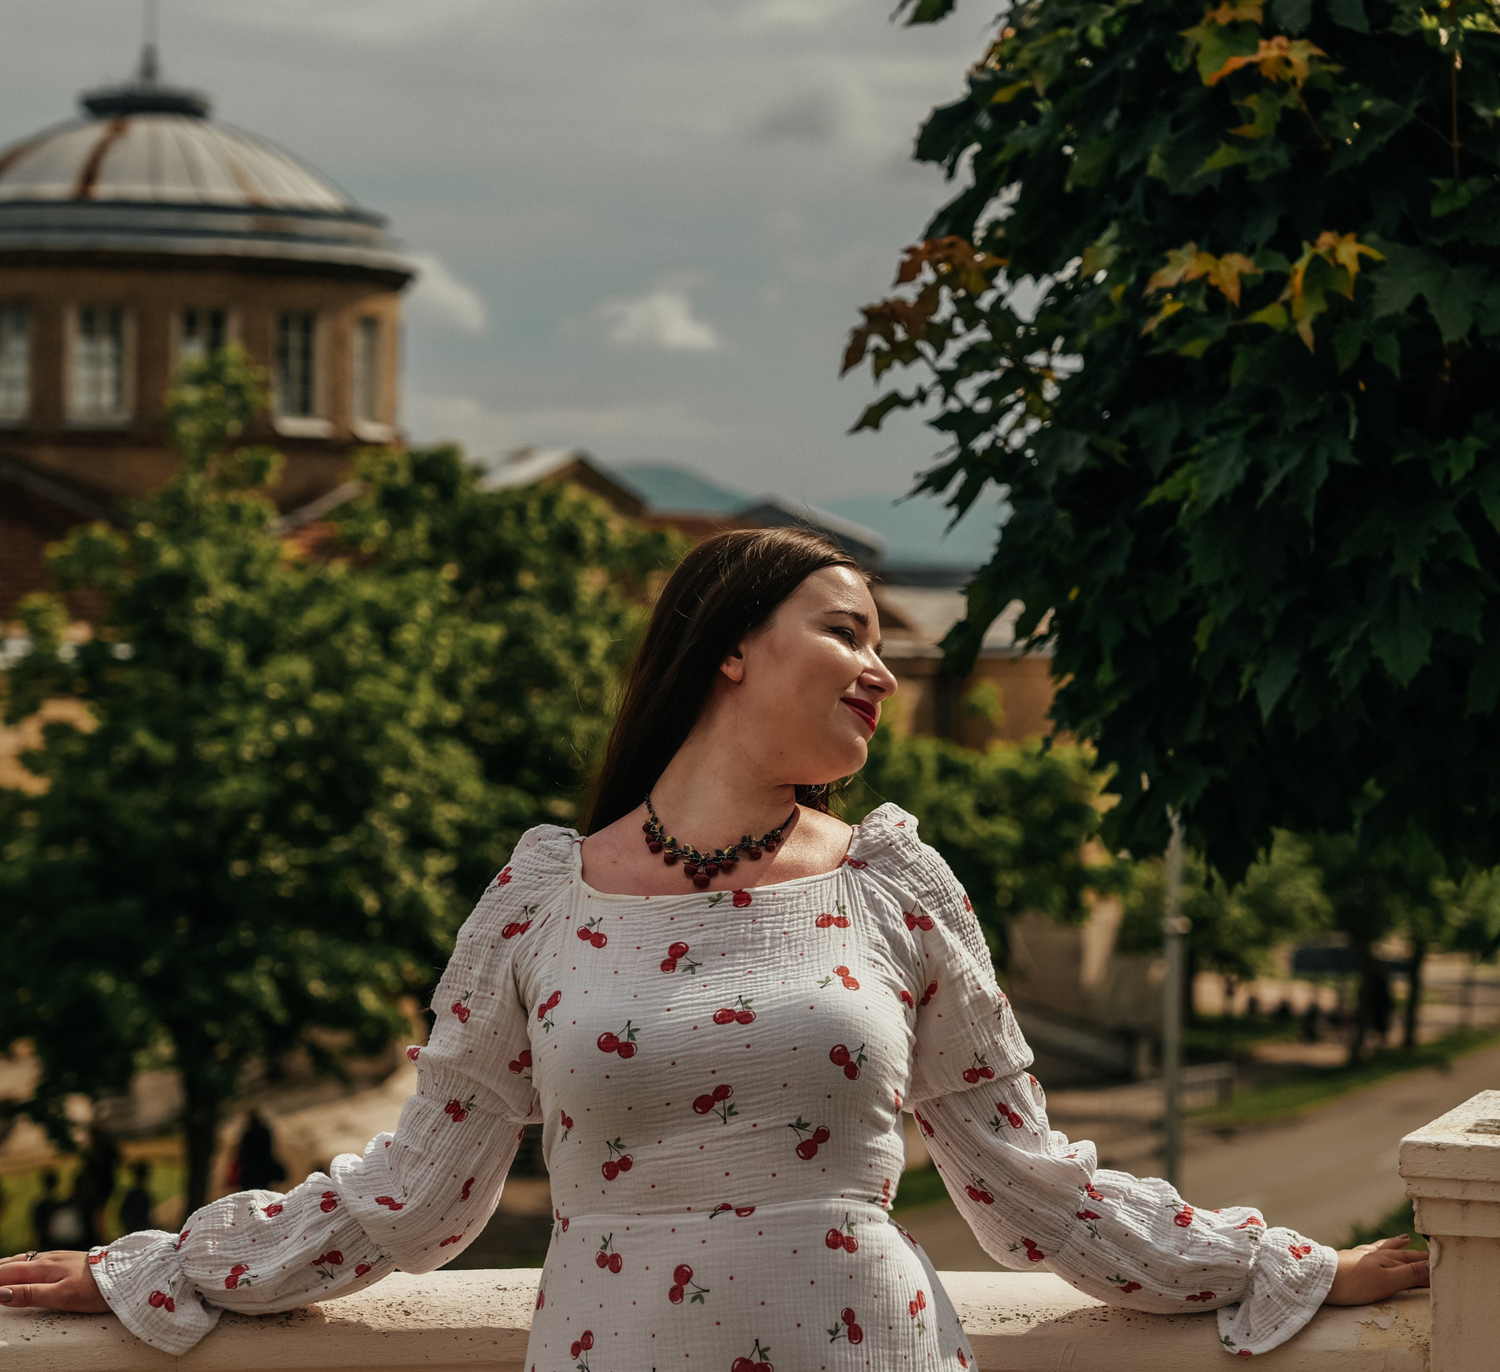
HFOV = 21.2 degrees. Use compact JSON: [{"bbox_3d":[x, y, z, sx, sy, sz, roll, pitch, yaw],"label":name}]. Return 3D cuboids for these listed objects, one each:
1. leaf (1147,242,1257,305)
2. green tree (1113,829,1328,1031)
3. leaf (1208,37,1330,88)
[{"bbox_3d":[0.611,-0.556,5.400,0.150,0.085,0.100,1,2,0],"label":"leaf"},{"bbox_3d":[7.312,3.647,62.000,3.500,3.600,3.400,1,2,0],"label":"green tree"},{"bbox_3d":[0.700,-0.840,5.400,0.160,0.075,0.100,1,2,0],"label":"leaf"}]

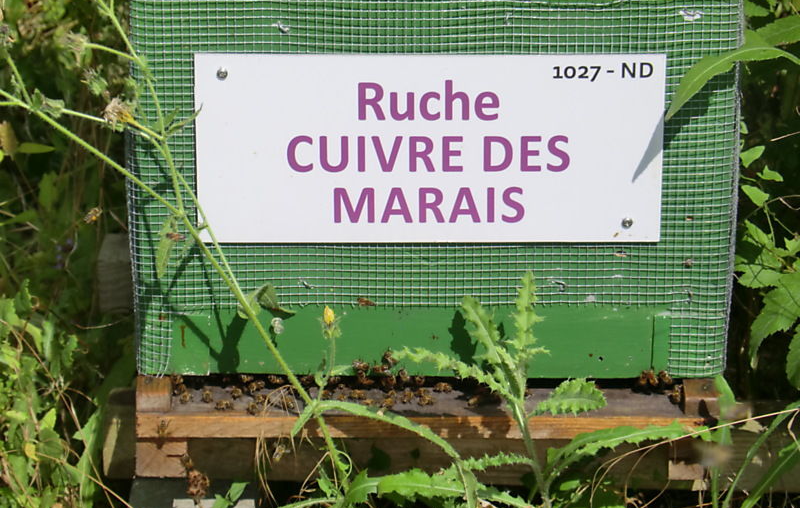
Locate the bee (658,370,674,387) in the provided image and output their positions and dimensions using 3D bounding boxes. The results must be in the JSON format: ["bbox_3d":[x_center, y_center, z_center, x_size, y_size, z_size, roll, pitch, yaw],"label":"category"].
[{"bbox_3d":[0.196,0.091,2.859,0.007,0.013,0.006,-33,21,14],"label":"bee"}]

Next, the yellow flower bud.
[{"bbox_3d":[-0.051,0.043,2.745,0.009,0.016,0.009,-7,24,3],"label":"yellow flower bud"}]

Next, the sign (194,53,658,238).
[{"bbox_3d":[0.022,-0.075,2.777,0.333,0.146,0.004,0,25,0],"label":"sign"}]

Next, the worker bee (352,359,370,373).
[{"bbox_3d":[-0.028,0.082,2.853,0.013,0.007,0.006,15,24,-7],"label":"worker bee"}]

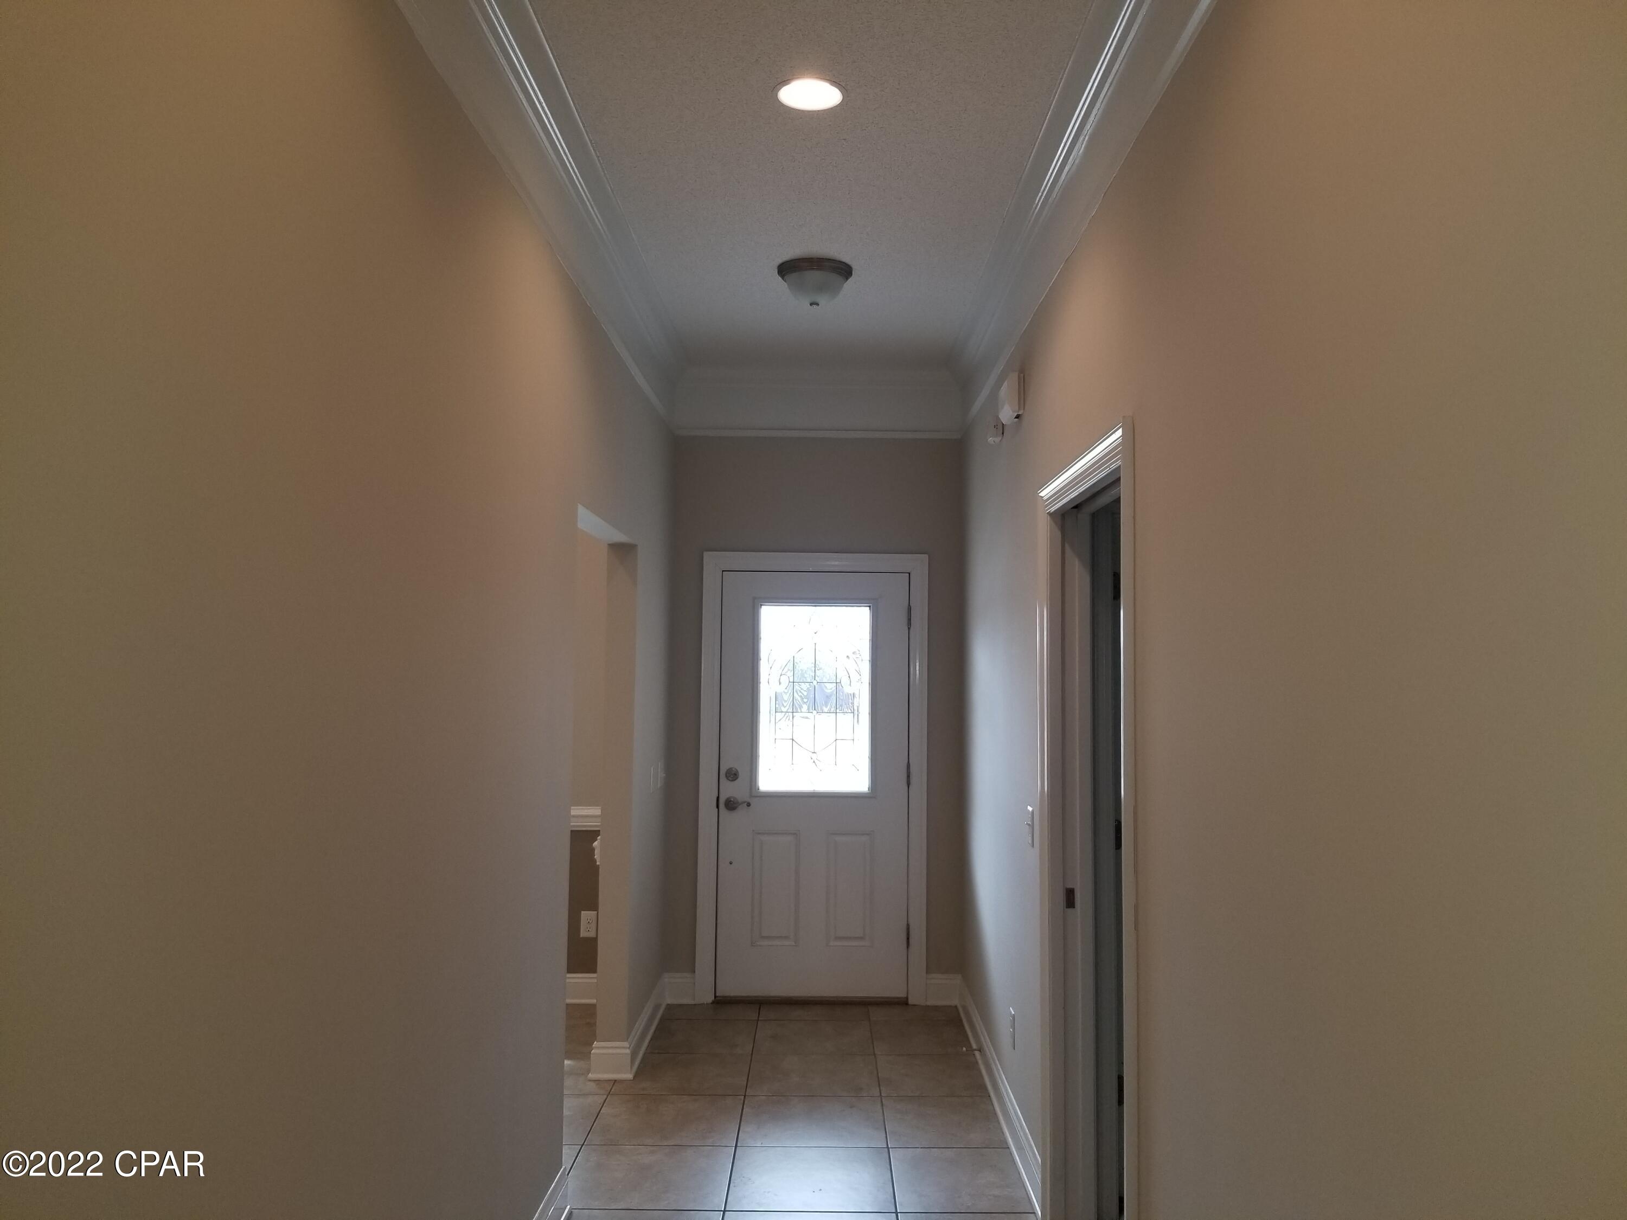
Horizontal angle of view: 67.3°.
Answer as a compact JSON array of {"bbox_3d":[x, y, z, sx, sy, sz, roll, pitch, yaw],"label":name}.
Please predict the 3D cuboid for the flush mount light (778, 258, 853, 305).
[{"bbox_3d":[0.007,-1.175,4.499,0.272,0.152,0.272,1,-3,1],"label":"flush mount light"}]

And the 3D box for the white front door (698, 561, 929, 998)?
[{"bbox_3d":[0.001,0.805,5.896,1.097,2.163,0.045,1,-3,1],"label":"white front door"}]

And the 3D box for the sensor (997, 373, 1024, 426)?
[{"bbox_3d":[0.679,-0.724,4.203,0.060,0.138,0.190,1,-3,1],"label":"sensor"}]

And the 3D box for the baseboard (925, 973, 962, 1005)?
[{"bbox_3d":[0.620,1.821,5.822,0.162,0.140,0.022,1,-3,1],"label":"baseboard"}]

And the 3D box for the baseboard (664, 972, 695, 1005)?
[{"bbox_3d":[-0.634,1.808,5.835,0.152,0.140,0.022,1,-3,1],"label":"baseboard"}]

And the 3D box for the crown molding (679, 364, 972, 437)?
[{"bbox_3d":[0.025,-1.008,5.948,1.411,0.330,0.085,1,-3,1],"label":"crown molding"}]

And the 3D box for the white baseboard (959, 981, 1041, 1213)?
[{"bbox_3d":[0.679,1.761,4.705,0.022,0.140,2.258,1,-3,1],"label":"white baseboard"}]

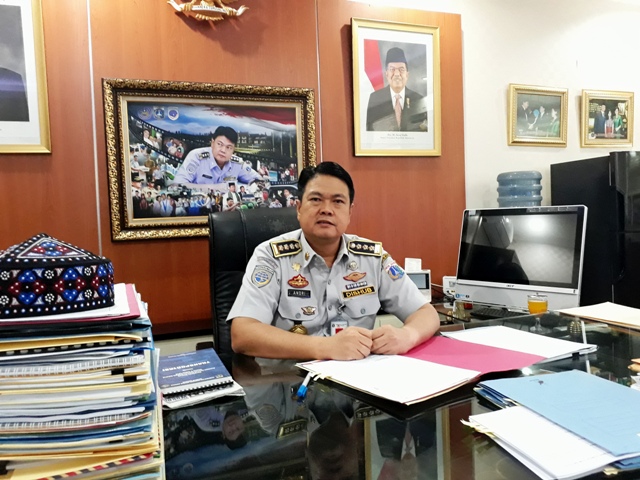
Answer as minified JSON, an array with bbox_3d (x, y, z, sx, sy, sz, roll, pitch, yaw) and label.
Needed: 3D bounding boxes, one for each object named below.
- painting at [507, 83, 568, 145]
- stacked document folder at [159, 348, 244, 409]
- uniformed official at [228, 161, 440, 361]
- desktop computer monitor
[{"bbox_3d":[1.511,-0.851,3.449,0.505,0.410,0.035,-3,6,-19],"label":"painting"},{"bbox_3d":[-0.309,0.300,1.082,0.190,0.035,0.308,-3,2,-24],"label":"stacked document folder"},{"bbox_3d":[0.086,0.407,1.392,0.633,1.273,0.610,-3,2,-19],"label":"uniformed official"},{"bbox_3d":[0.891,0.073,2.223,0.135,0.445,0.570,4,-2,-40],"label":"desktop computer monitor"}]

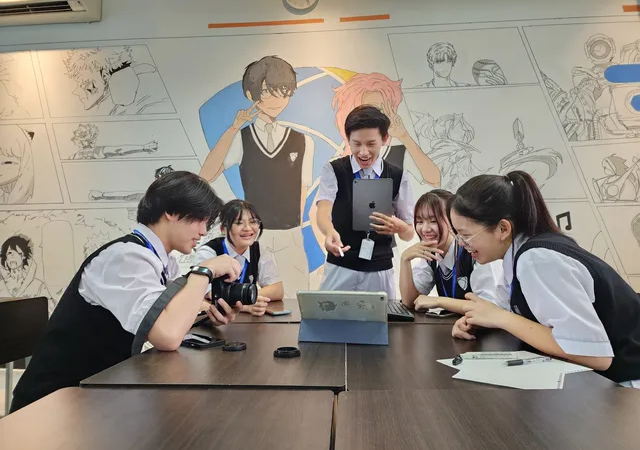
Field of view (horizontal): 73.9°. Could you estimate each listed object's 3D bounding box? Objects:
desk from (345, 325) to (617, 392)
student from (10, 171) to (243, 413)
[{"bbox_3d":[0.354,0.705,1.154,0.548,0.740,0.654,0,-2,4],"label":"desk"},{"bbox_3d":[-0.558,0.464,1.245,0.700,1.235,0.500,0,-2,-5],"label":"student"}]

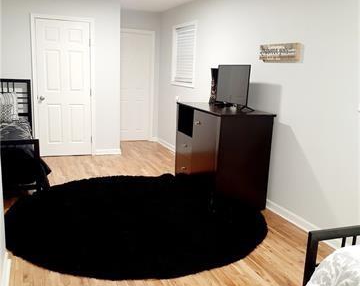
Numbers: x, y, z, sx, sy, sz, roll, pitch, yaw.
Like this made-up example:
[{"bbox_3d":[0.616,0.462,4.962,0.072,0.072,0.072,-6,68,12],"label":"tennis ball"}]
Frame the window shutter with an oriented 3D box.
[{"bbox_3d":[0.056,-1.362,5.836,0.050,0.880,0.850,-2,12,-22],"label":"window shutter"}]

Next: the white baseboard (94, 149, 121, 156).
[{"bbox_3d":[-1.158,0.146,6.063,0.420,0.093,0.020,-2,12,-22],"label":"white baseboard"}]

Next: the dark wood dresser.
[{"bbox_3d":[0.439,0.110,4.256,0.620,0.985,1.130,-2,12,-22],"label":"dark wood dresser"}]

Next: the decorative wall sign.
[{"bbox_3d":[0.974,-0.881,3.671,0.020,0.165,0.620,-2,12,-22],"label":"decorative wall sign"}]

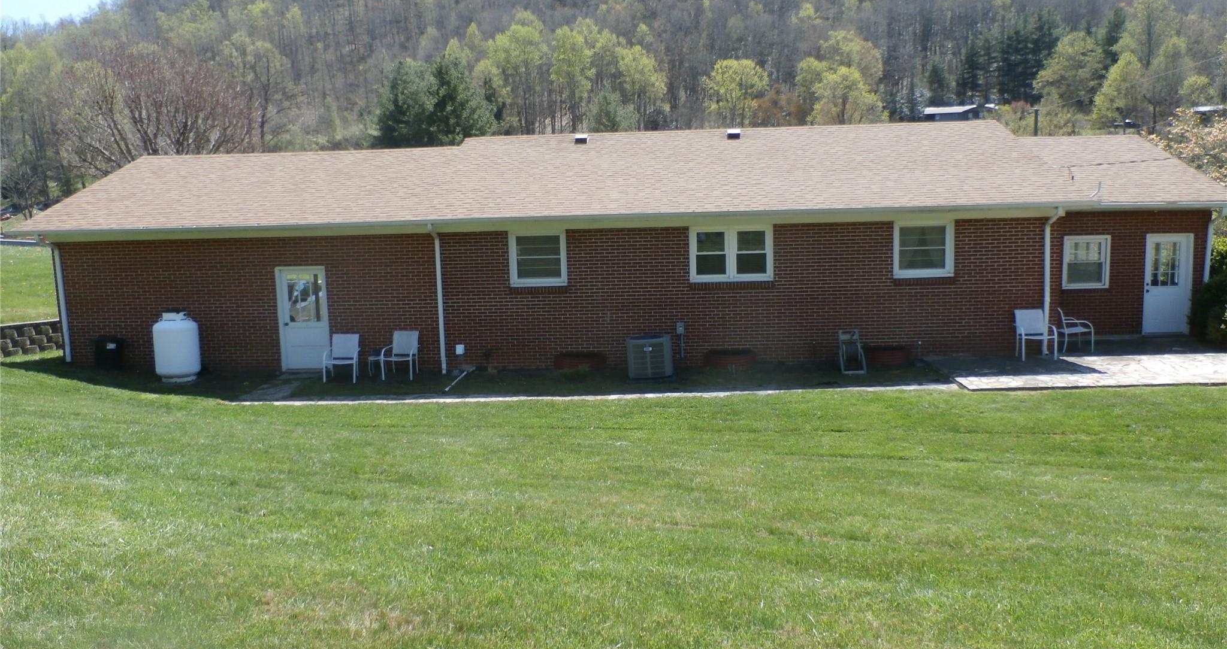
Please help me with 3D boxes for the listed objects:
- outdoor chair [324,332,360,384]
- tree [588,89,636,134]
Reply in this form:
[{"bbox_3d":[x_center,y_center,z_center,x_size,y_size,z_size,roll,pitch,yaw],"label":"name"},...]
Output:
[{"bbox_3d":[-5.090,0.609,16.719,0.620,0.840,0.680,-2,7,-3],"label":"outdoor chair"},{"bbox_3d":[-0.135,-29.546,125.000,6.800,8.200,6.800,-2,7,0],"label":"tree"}]

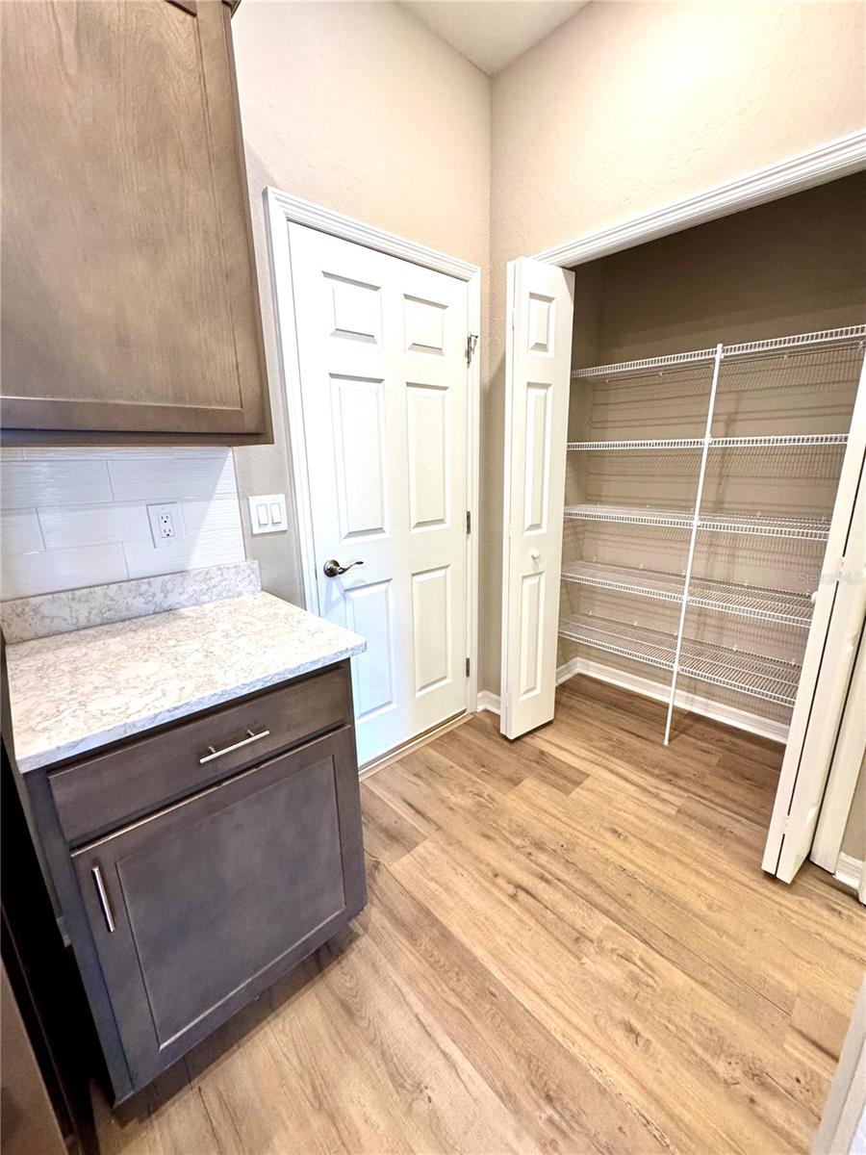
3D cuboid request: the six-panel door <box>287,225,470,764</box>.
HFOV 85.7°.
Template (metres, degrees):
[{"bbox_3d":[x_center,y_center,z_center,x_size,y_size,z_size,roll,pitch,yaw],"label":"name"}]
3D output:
[{"bbox_3d":[-0.146,-0.200,1.989,0.822,2.032,0.040,-14,20,-41],"label":"six-panel door"}]

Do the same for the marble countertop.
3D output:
[{"bbox_3d":[-0.613,0.172,1.155,0.649,0.029,0.634,-14,20,-41],"label":"marble countertop"}]

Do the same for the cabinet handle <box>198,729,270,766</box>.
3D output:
[{"bbox_3d":[-0.399,0.334,0.941,0.137,0.012,0.038,-14,20,-41],"label":"cabinet handle"}]

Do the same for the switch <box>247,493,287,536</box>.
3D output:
[{"bbox_3d":[-0.548,-0.211,1.562,0.124,0.125,0.010,-14,20,-41],"label":"switch"}]

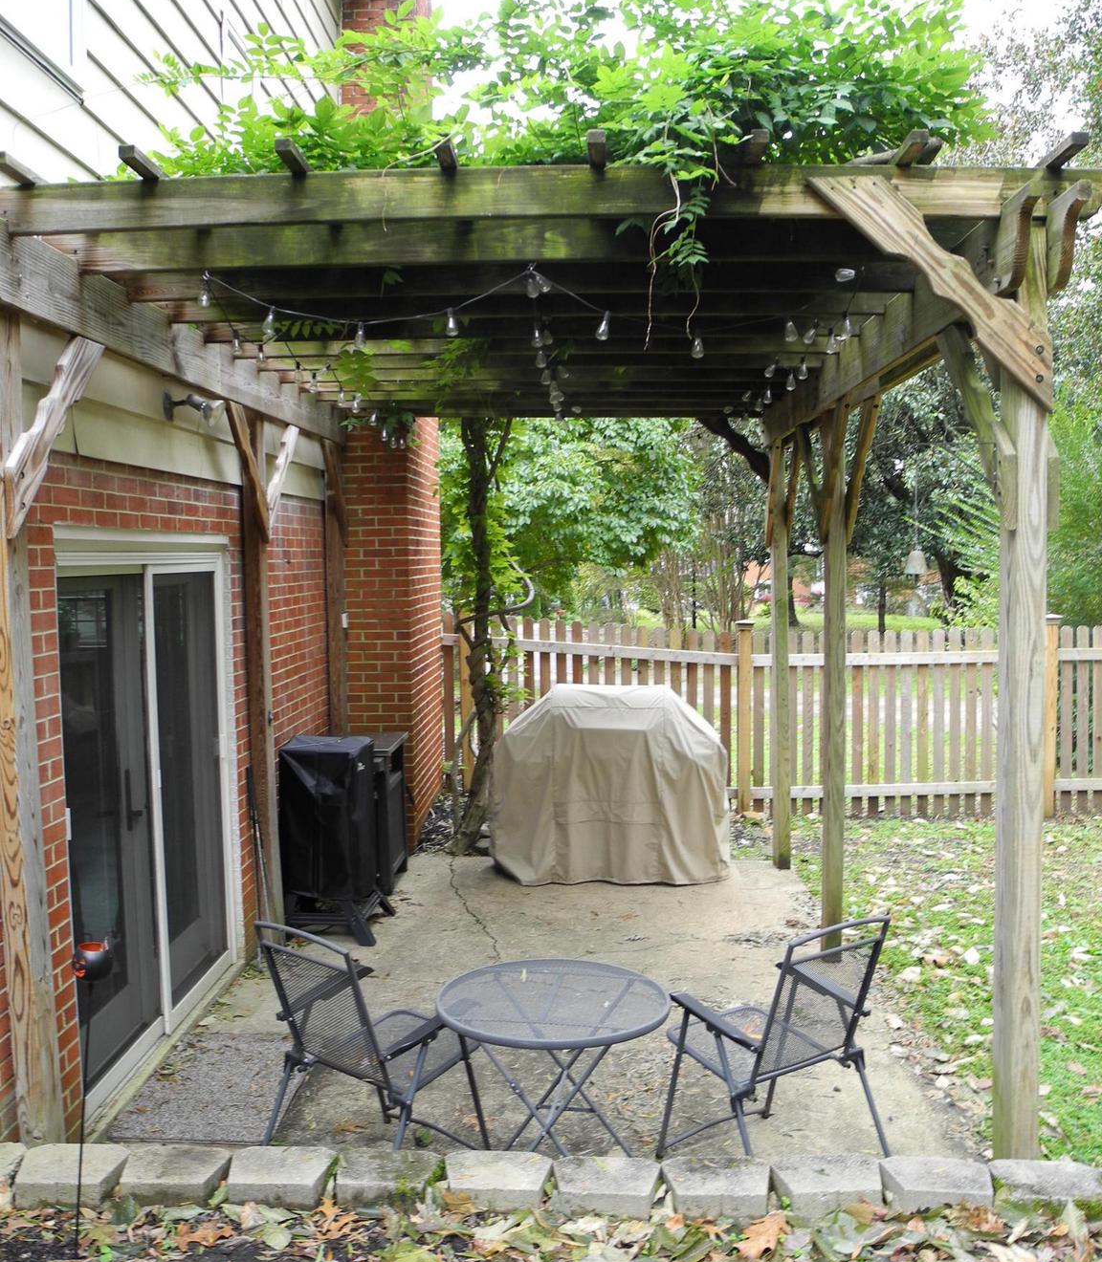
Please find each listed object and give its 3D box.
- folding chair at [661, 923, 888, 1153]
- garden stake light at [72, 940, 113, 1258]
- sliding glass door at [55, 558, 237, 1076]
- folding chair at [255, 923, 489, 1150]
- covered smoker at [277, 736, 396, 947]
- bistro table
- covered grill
[{"bbox_3d":[0.725,1.327,3.857,0.560,0.885,0.610,-3,5,-34],"label":"folding chair"},{"bbox_3d":[-1.145,1.172,2.948,0.100,0.820,0.100,6,4,24],"label":"garden stake light"},{"bbox_3d":[-1.655,0.652,4.917,0.120,1.970,1.880,-1,4,1],"label":"sliding glass door"},{"bbox_3d":[-0.576,1.346,3.857,0.560,0.885,0.610,2,5,39],"label":"folding chair"},{"bbox_3d":[-1.179,1.115,6.469,0.500,1.040,0.500,-1,4,1],"label":"covered smoker"},{"bbox_3d":[0.013,1.454,3.635,0.710,0.680,0.710,-1,4,1],"label":"bistro table"},{"bbox_3d":[0.373,0.955,7.573,1.480,1.180,0.660,-1,4,1],"label":"covered grill"}]

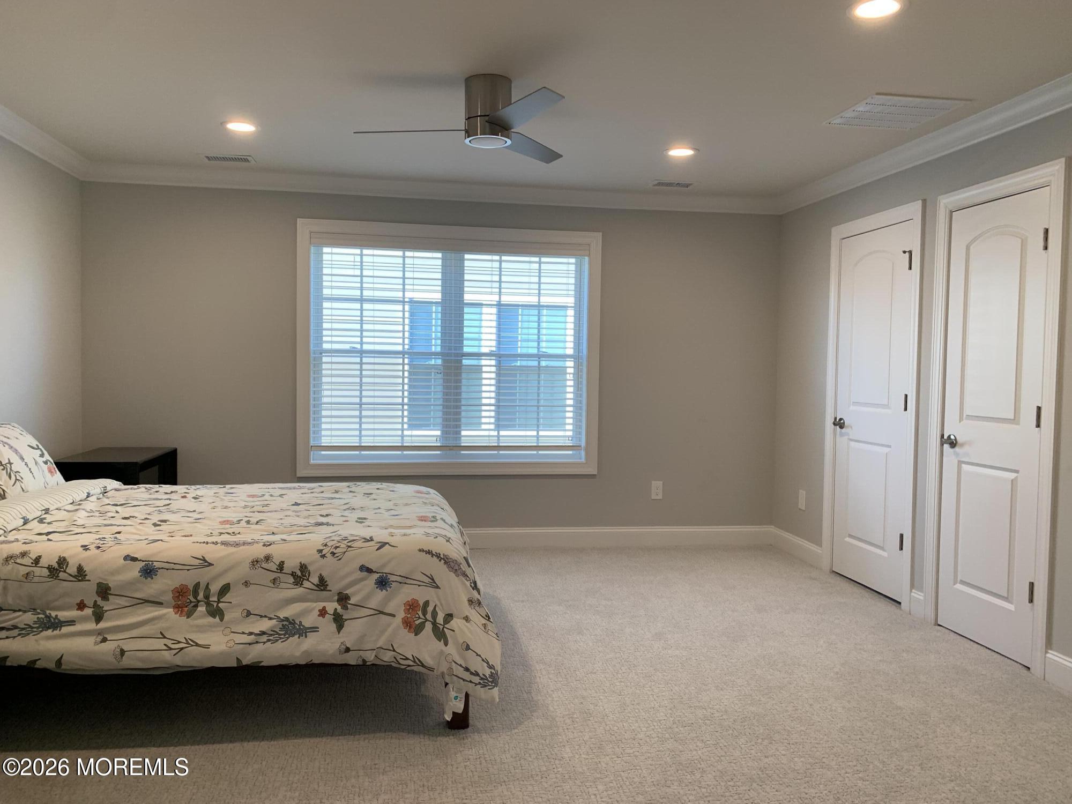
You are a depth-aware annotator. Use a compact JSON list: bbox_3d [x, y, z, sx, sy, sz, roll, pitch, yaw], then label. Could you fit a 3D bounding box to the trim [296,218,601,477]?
[{"bbox_3d":[-0.550,-0.333,5.358,1.998,1.654,0.050,0,3,-10],"label":"trim"}]

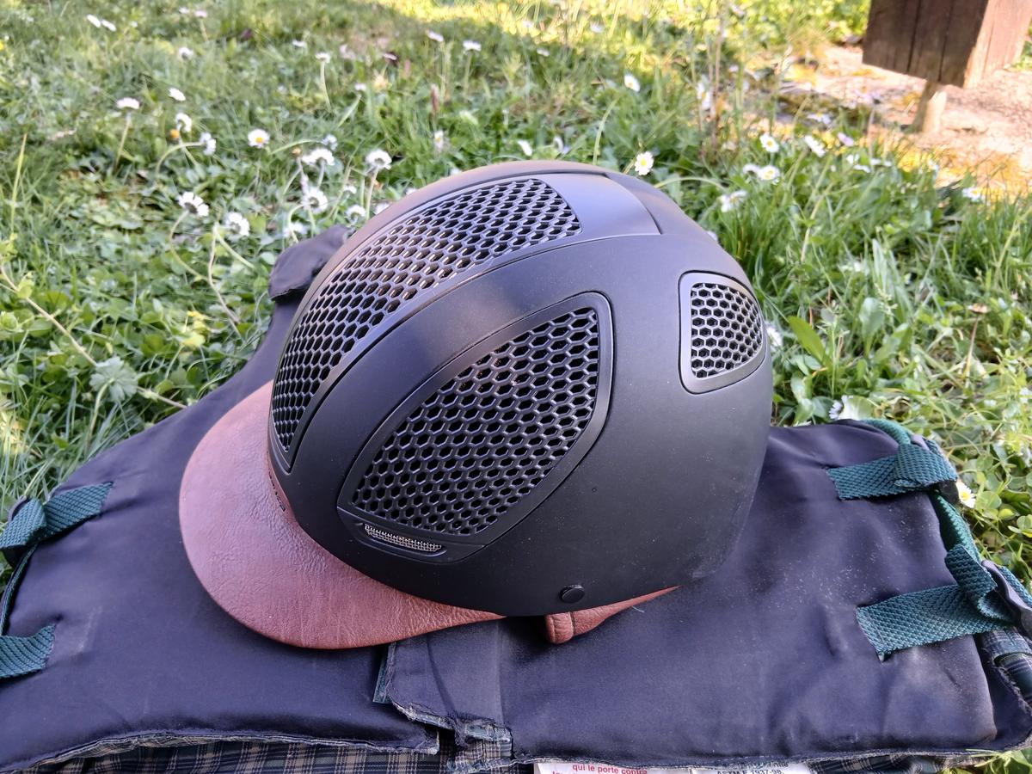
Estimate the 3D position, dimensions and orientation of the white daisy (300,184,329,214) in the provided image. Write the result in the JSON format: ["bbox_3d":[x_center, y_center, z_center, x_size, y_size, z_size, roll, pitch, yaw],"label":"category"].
[{"bbox_3d":[-0.176,-0.165,0.680,0.024,0.024,0.012,41,34,0],"label":"white daisy"}]

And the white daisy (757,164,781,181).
[{"bbox_3d":[0.245,-0.208,0.750,0.023,0.012,0.023,-9,49,0],"label":"white daisy"}]

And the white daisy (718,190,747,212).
[{"bbox_3d":[0.190,-0.163,0.680,0.024,0.012,0.024,-13,27,0],"label":"white daisy"}]

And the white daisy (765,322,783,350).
[{"bbox_3d":[0.192,-0.038,0.580,0.021,0.012,0.021,50,38,0],"label":"white daisy"}]

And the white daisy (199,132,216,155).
[{"bbox_3d":[-0.315,-0.248,0.790,0.012,0.023,0.023,-9,0,-21],"label":"white daisy"}]

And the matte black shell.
[{"bbox_3d":[0.009,-0.020,0.400,0.270,0.170,0.225,-3,36,-13],"label":"matte black shell"}]

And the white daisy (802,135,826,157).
[{"bbox_3d":[0.296,-0.240,0.770,0.025,0.025,0.012,43,75,0],"label":"white daisy"}]

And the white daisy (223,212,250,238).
[{"bbox_3d":[-0.238,-0.138,0.660,0.012,0.023,0.023,-33,90,-33],"label":"white daisy"}]

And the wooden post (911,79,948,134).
[{"bbox_3d":[0.668,-0.450,1.250,0.036,0.085,0.036,-24,43,-30],"label":"wooden post"}]

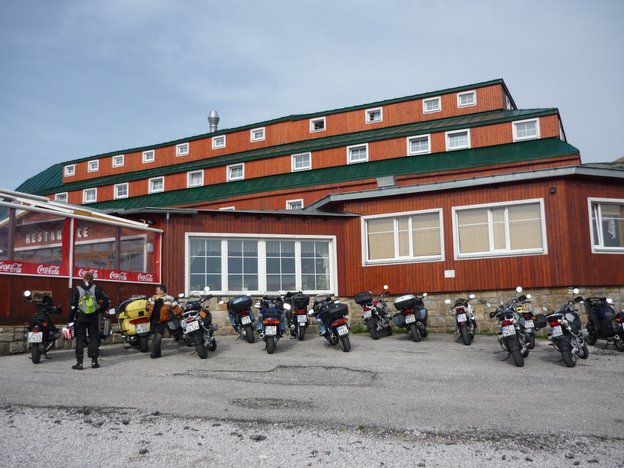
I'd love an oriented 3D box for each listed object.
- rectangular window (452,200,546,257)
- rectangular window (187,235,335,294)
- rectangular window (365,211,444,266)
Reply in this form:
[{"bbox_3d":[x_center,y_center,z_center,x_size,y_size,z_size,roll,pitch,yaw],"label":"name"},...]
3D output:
[{"bbox_3d":[5.543,-0.119,17.733,2.661,1.613,0.140,-5,-9,26],"label":"rectangular window"},{"bbox_3d":[-1.528,0.991,18.922,4.922,1.962,0.140,1,-9,-18],"label":"rectangular window"},{"bbox_3d":[2.866,0.137,19.026,2.713,1.619,0.140,-5,-9,26],"label":"rectangular window"}]

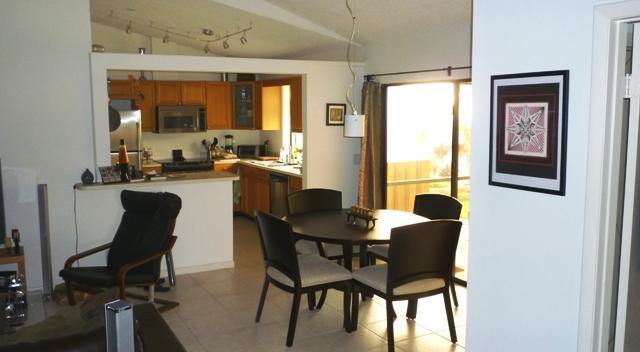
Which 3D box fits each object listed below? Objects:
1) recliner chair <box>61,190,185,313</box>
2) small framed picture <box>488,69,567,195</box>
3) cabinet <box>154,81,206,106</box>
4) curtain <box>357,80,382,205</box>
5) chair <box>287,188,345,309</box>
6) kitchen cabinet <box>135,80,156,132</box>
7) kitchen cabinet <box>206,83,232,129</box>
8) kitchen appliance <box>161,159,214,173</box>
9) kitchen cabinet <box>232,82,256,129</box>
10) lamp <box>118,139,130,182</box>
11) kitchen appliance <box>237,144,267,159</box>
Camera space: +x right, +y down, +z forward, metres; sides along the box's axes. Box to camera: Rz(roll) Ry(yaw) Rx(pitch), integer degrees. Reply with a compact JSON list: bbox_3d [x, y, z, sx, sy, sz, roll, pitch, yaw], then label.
[{"bbox_3d":[-1.630,0.663,4.386,0.699,0.982,0.820,3,7,27],"label":"recliner chair"},{"bbox_3d":[0.916,-0.194,2.404,0.025,0.522,0.417,-4,8,-28],"label":"small framed picture"},{"bbox_3d":[-2.193,-1.281,8.378,0.775,0.385,0.340,-4,8,-28],"label":"cabinet"},{"bbox_3d":[0.590,-0.095,6.164,0.130,2.040,0.430,-4,8,-28],"label":"curtain"},{"bbox_3d":[0.084,0.619,4.879,0.567,0.921,0.607,-4,7,-28],"label":"chair"},{"bbox_3d":[-2.674,-1.052,8.140,0.320,0.770,0.340,-4,8,-28],"label":"kitchen cabinet"},{"bbox_3d":[-1.682,-1.140,8.780,0.420,0.770,0.330,-4,7,-28],"label":"kitchen cabinet"},{"bbox_3d":[-2.135,0.237,8.480,0.770,0.930,0.660,-4,7,-28],"label":"kitchen appliance"},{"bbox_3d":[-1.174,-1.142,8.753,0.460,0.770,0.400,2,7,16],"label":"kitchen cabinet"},{"bbox_3d":[-1.933,-0.157,5.313,0.113,0.435,0.113,-4,7,-28],"label":"lamp"},{"bbox_3d":[-1.146,-0.412,8.982,0.385,0.223,0.270,2,7,16],"label":"kitchen appliance"}]

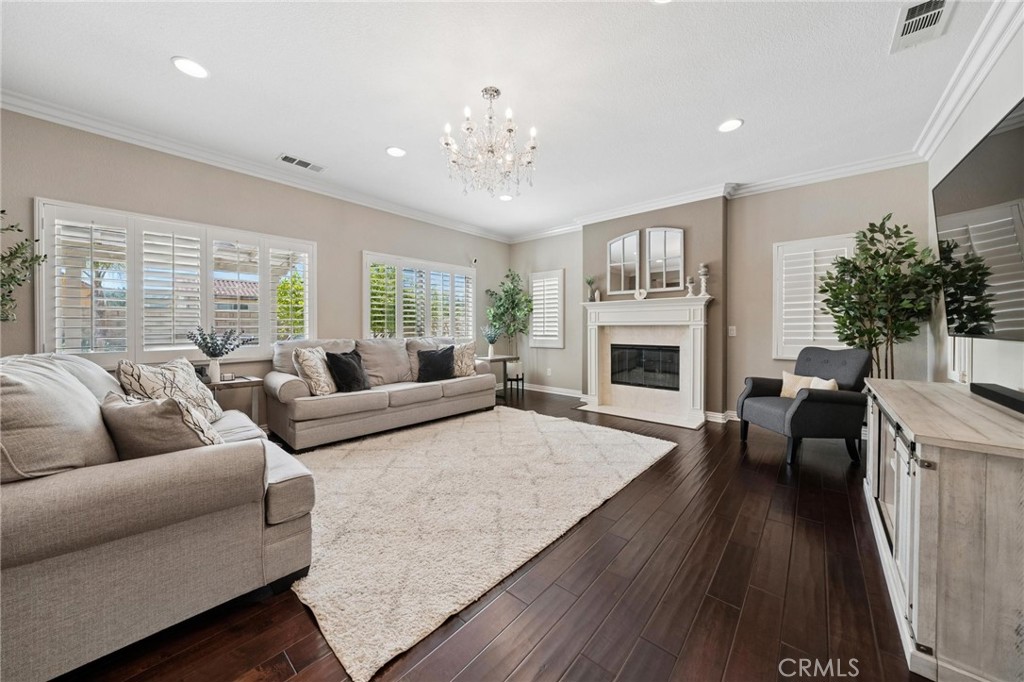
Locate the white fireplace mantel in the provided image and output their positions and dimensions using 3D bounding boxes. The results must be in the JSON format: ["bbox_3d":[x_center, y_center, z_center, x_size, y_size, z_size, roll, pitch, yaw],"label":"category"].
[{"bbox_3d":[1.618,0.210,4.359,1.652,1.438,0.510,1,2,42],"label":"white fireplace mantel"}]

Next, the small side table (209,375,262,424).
[{"bbox_3d":[-2.574,0.655,2.997,0.449,0.602,0.541,1,2,42],"label":"small side table"}]

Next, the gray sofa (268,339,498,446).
[{"bbox_3d":[-1.434,0.458,4.163,1.081,0.949,2.519,1,2,42],"label":"gray sofa"}]

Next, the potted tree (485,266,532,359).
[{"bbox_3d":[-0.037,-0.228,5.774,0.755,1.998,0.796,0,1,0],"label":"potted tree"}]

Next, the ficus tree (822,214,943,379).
[{"bbox_3d":[3.154,-0.060,2.926,0.734,2.040,0.734,1,2,42],"label":"ficus tree"}]

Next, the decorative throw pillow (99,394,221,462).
[{"bbox_3d":[-1.480,0.361,1.460,0.459,0.408,0.163,0,34,18],"label":"decorative throw pillow"}]

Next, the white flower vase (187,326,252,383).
[{"bbox_3d":[-2.568,0.115,2.988,0.408,0.490,0.449,1,2,42],"label":"white flower vase"}]

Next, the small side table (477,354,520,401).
[{"bbox_3d":[-0.282,0.593,5.517,0.449,0.622,0.653,1,2,42],"label":"small side table"}]

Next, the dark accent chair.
[{"bbox_3d":[2.488,0.519,2.924,0.724,0.882,0.653,0,1,-4],"label":"dark accent chair"}]

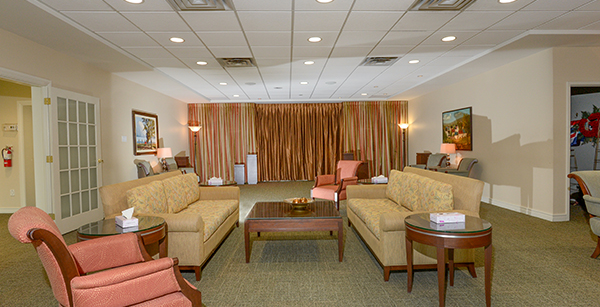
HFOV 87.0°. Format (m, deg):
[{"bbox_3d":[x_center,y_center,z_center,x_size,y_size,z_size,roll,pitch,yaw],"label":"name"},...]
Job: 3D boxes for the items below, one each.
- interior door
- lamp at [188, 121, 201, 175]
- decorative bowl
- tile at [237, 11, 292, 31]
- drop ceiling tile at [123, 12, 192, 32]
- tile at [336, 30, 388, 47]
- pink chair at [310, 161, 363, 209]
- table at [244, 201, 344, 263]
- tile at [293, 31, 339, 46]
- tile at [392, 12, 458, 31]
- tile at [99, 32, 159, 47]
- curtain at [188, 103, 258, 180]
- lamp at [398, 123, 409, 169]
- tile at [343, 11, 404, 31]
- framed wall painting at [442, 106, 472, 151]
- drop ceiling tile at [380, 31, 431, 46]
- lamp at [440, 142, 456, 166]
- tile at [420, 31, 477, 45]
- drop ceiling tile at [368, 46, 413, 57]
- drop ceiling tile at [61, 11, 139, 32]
[{"bbox_3d":[-3.396,0.112,4.915,0.045,2.060,1.100,-1,2,-2],"label":"interior door"},{"bbox_3d":[-3.096,0.082,9.401,0.380,1.823,0.380,-1,2,-2],"label":"lamp"},{"bbox_3d":[-0.007,0.623,3.828,0.375,0.110,0.375,-1,2,0],"label":"decorative bowl"},{"bbox_3d":[-0.383,-1.524,3.645,0.610,0.020,0.610,-1,2,-2],"label":"tile"},{"bbox_3d":[-1.596,-1.505,3.605,0.605,0.025,0.600,-1,2,-2],"label":"drop ceiling tile"},{"bbox_3d":[0.813,-1.564,4.298,0.610,0.020,0.610,-1,2,-2],"label":"tile"},{"bbox_3d":[0.761,0.612,6.334,0.670,0.890,0.820,1,2,39],"label":"pink chair"},{"bbox_3d":[-0.053,0.892,3.756,1.030,0.445,1.000,-1,2,0],"label":"table"},{"bbox_3d":[0.207,-1.546,4.253,0.605,0.025,0.600,-1,2,-2],"label":"tile"},{"bbox_3d":[1.444,-1.553,3.719,0.600,0.030,0.600,-1,2,-2],"label":"tile"},{"bbox_3d":[-2.220,-1.514,4.185,0.605,0.025,0.600,-1,2,-2],"label":"tile"},{"bbox_3d":[-2.485,-0.321,10.111,2.093,2.561,0.160,-1,2,-2],"label":"curtain"},{"bbox_3d":[3.278,-0.033,9.981,0.360,1.822,0.360,-1,2,-2],"label":"lamp"},{"bbox_3d":[0.831,-1.537,3.673,0.605,0.025,0.600,-1,2,-2],"label":"tile"},{"bbox_3d":[3.629,-0.535,7.379,0.040,0.930,1.290,-1,2,-2],"label":"framed wall painting"},{"bbox_3d":[1.421,-1.562,4.287,0.605,0.025,0.600,-1,2,-2],"label":"drop ceiling tile"},{"bbox_3d":[3.418,0.069,7.293,0.345,0.570,0.345,-1,2,-2],"label":"lamp"},{"bbox_3d":[2.030,-1.582,4.350,0.600,0.030,0.600,-1,2,-2],"label":"tile"},{"bbox_3d":[1.398,-1.592,4.936,0.600,0.030,0.600,-1,2,-2],"label":"drop ceiling tile"},{"bbox_3d":[-2.196,-1.492,3.583,0.580,0.030,0.600,-1,2,-2],"label":"drop ceiling tile"}]

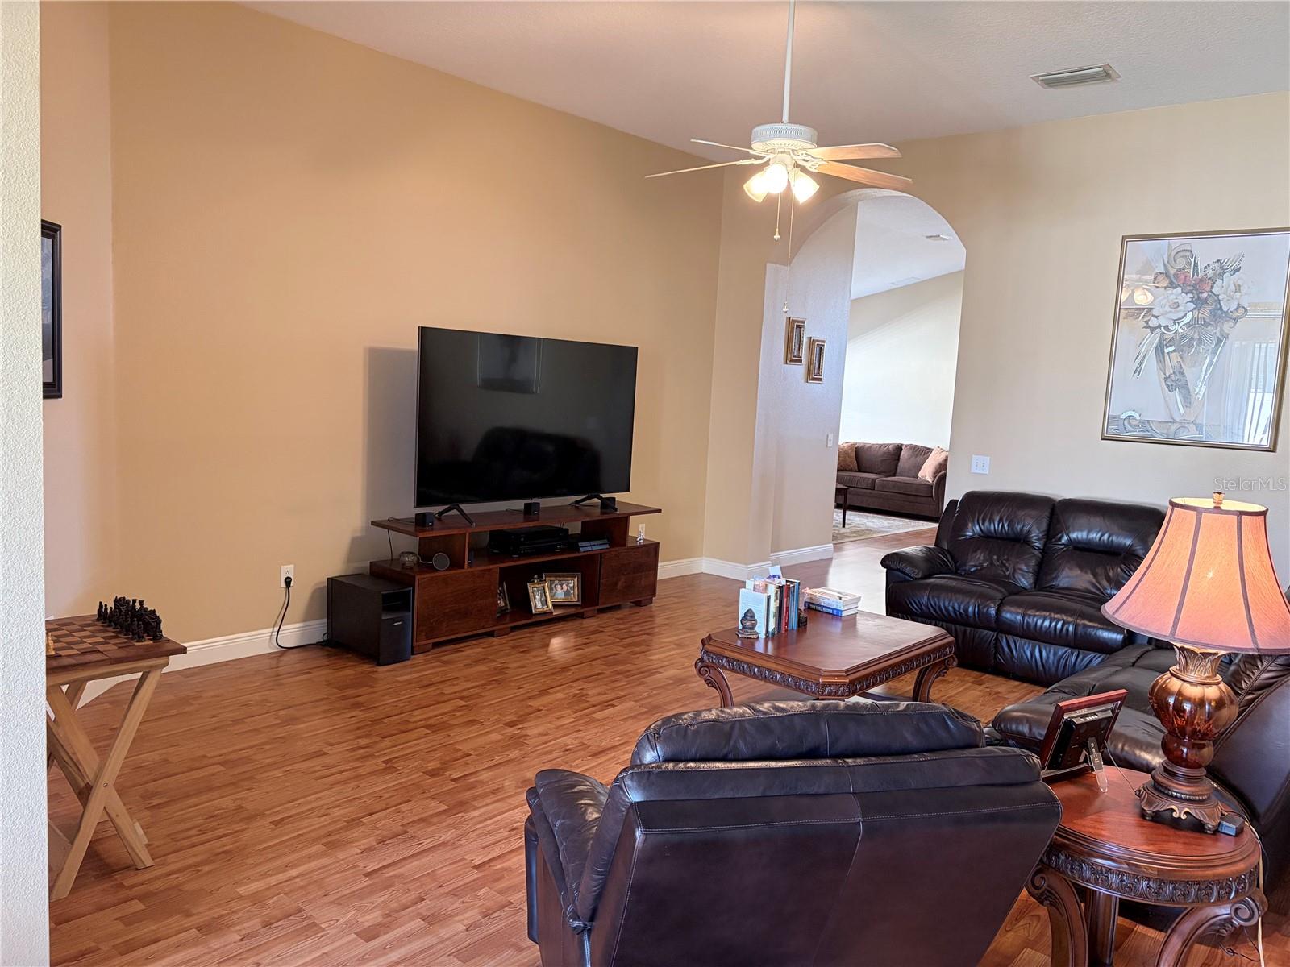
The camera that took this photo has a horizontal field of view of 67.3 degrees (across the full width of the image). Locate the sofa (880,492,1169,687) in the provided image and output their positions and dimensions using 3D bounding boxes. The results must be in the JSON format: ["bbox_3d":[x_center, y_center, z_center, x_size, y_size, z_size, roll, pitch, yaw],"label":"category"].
[{"bbox_3d":[2.251,0.591,5.636,1.466,0.975,0.952,7,8,36],"label":"sofa"}]

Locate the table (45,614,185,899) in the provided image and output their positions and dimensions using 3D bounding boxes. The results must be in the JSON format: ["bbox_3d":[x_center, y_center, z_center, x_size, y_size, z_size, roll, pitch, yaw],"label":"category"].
[{"bbox_3d":[-1.749,0.816,3.001,0.554,0.690,0.429,8,8,41],"label":"table"}]

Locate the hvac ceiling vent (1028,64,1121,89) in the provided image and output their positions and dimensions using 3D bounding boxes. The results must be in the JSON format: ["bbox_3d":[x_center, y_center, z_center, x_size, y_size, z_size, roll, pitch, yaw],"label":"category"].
[{"bbox_3d":[2.314,-2.176,5.209,0.406,0.025,0.262,8,8,41],"label":"hvac ceiling vent"}]

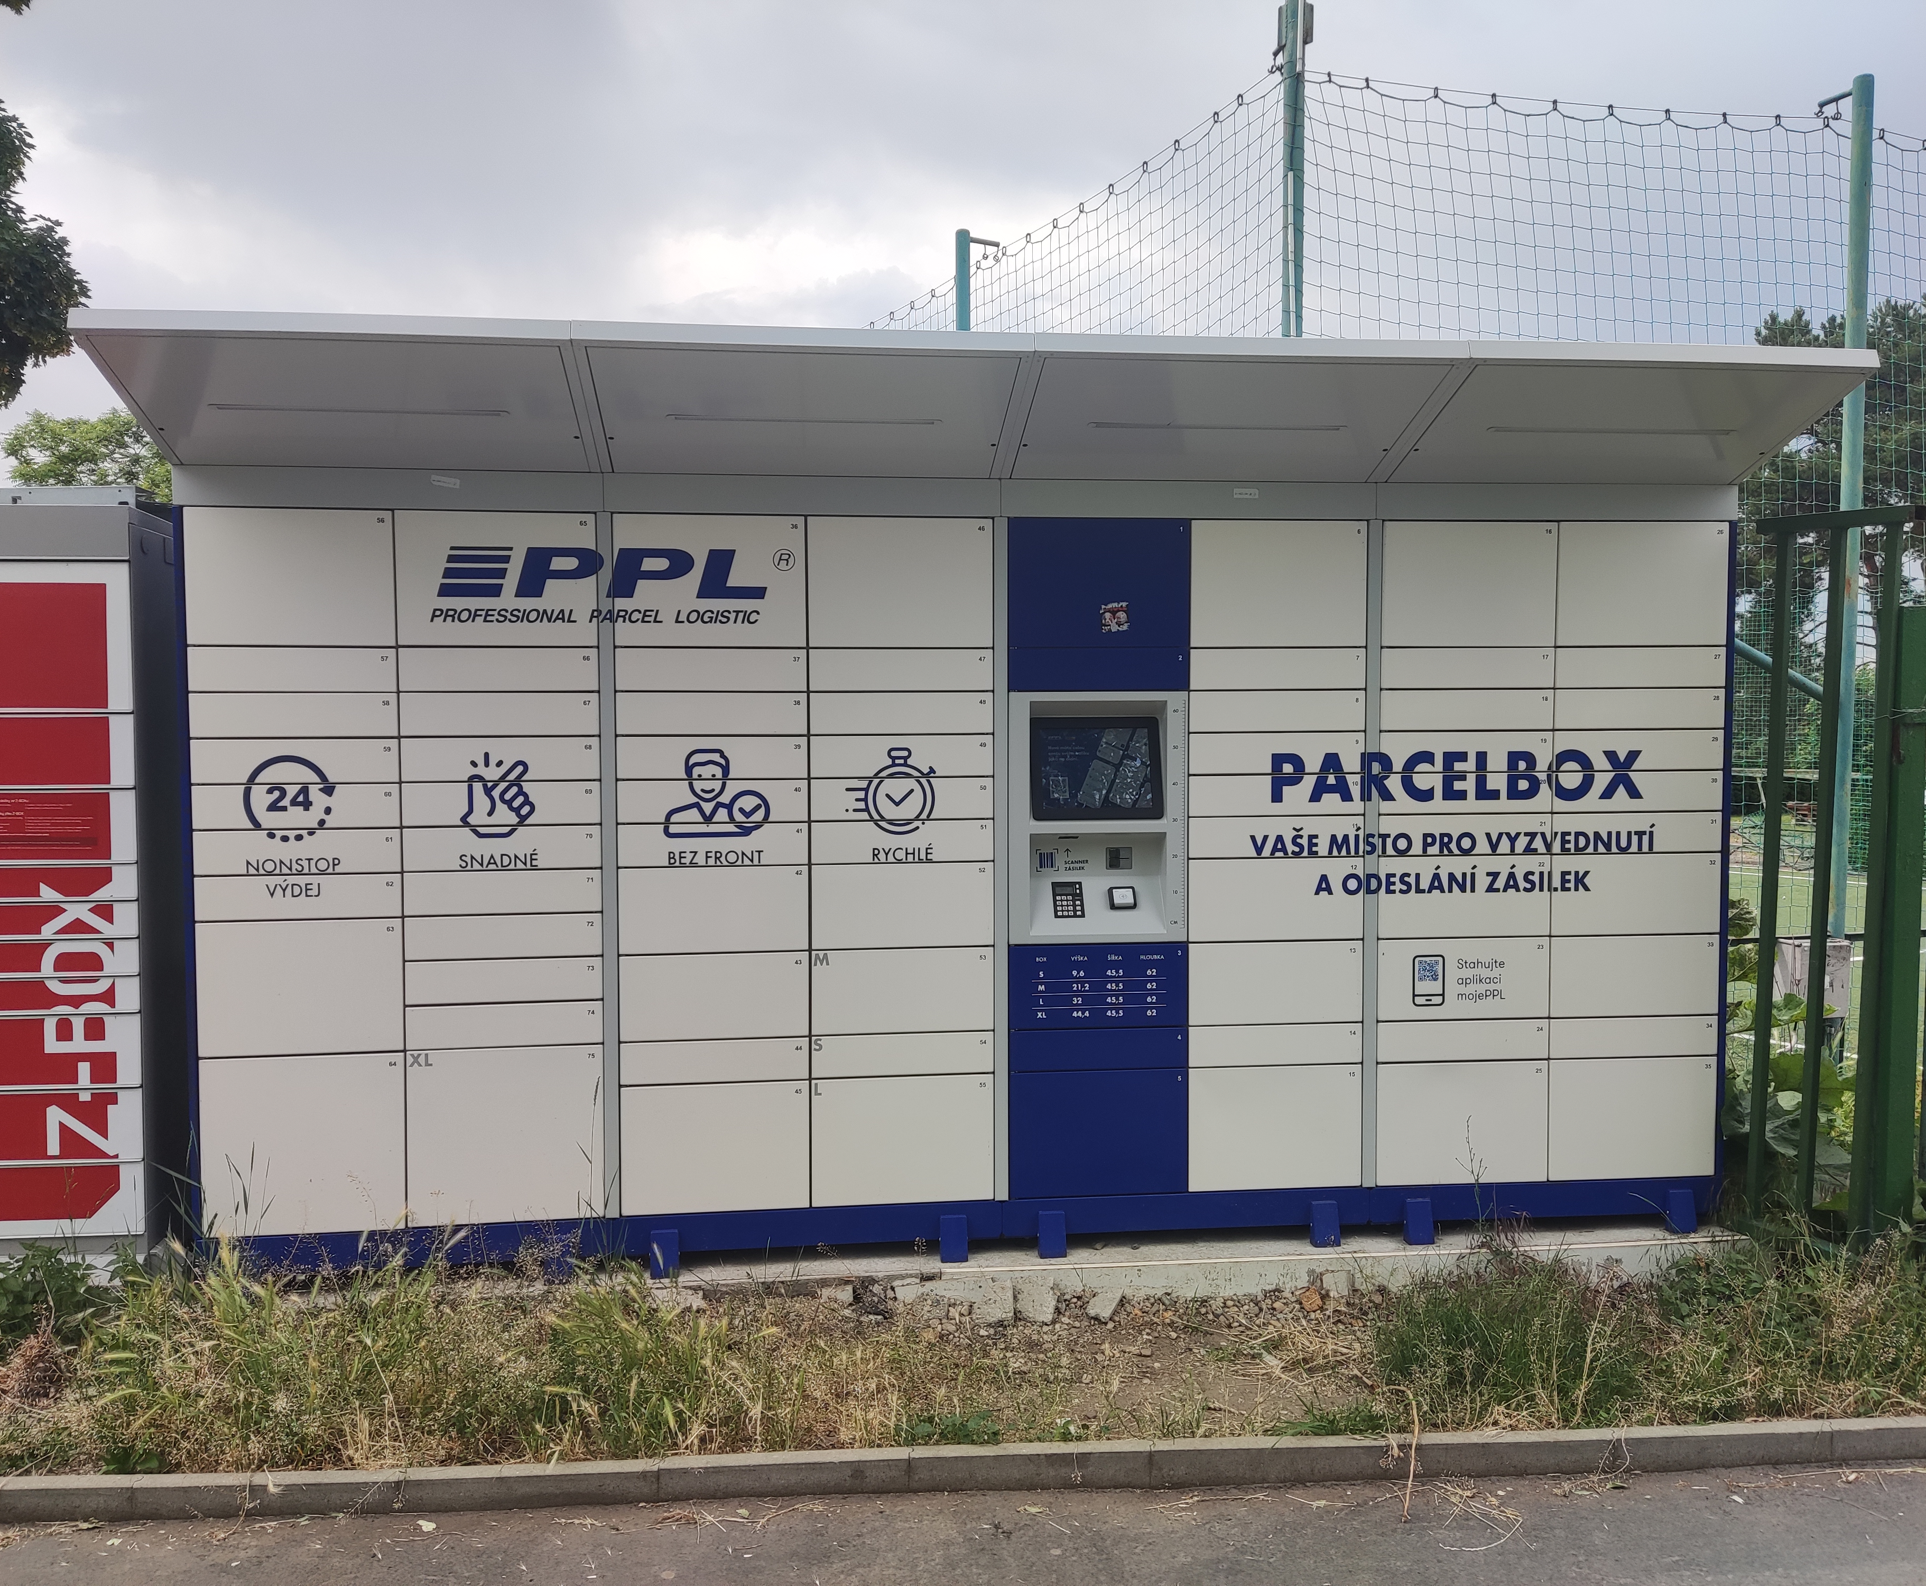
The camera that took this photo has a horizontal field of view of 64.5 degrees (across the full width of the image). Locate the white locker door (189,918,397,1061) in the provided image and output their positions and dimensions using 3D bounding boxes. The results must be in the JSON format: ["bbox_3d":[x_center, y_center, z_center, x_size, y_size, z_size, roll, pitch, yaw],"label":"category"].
[{"bbox_3d":[-1.711,0.499,3.961,0.510,0.347,0.025,-1,3,-6],"label":"white locker door"}]

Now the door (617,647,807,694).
[{"bbox_3d":[-0.664,-0.327,4.056,0.495,0.109,0.025,-1,3,-6],"label":"door"}]

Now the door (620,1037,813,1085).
[{"bbox_3d":[-0.669,0.721,4.115,0.497,0.110,0.025,-1,3,-7],"label":"door"}]

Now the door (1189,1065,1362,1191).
[{"bbox_3d":[0.875,0.937,4.294,0.494,0.343,0.025,-1,3,-7],"label":"door"}]

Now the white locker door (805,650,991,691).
[{"bbox_3d":[-0.167,-0.331,4.093,0.490,0.111,0.025,-1,3,-6],"label":"white locker door"}]

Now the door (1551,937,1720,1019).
[{"bbox_3d":[1.927,0.525,4.392,0.488,0.225,0.025,-1,3,-6],"label":"door"}]

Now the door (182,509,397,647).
[{"bbox_3d":[-1.710,-0.549,3.910,0.494,0.340,0.025,-1,3,-7],"label":"door"}]

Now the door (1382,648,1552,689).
[{"bbox_3d":[1.406,-0.345,4.257,0.491,0.107,0.022,-1,3,-7],"label":"door"}]

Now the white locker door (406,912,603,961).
[{"bbox_3d":[-1.198,0.375,3.997,0.491,0.107,0.022,-1,3,-7],"label":"white locker door"}]

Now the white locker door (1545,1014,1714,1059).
[{"bbox_3d":[1.921,0.698,4.403,0.494,0.111,0.025,-1,3,-7],"label":"white locker door"}]

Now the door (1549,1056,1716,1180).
[{"bbox_3d":[1.916,0.926,4.381,0.491,0.340,0.022,-1,3,-7],"label":"door"}]

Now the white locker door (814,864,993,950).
[{"bbox_3d":[-0.163,0.306,4.112,0.491,0.224,0.022,-1,3,-7],"label":"white locker door"}]

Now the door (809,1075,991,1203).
[{"bbox_3d":[-0.162,0.946,4.172,0.494,0.343,0.025,-1,3,-7],"label":"door"}]

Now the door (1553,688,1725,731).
[{"bbox_3d":[1.926,-0.238,4.363,0.497,0.110,0.025,-1,3,-7],"label":"door"}]

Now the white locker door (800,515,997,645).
[{"bbox_3d":[-0.168,-0.562,4.081,0.491,0.342,0.025,-1,3,-6],"label":"white locker door"}]

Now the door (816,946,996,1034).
[{"bbox_3d":[-0.163,0.536,4.164,0.497,0.226,0.025,-1,3,-7],"label":"door"}]

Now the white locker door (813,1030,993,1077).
[{"bbox_3d":[-0.164,0.708,4.173,0.497,0.110,0.025,-1,3,-7],"label":"white locker door"}]

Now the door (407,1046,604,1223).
[{"bbox_3d":[-1.209,0.906,4.059,0.494,0.457,0.025,-1,3,-6],"label":"door"}]

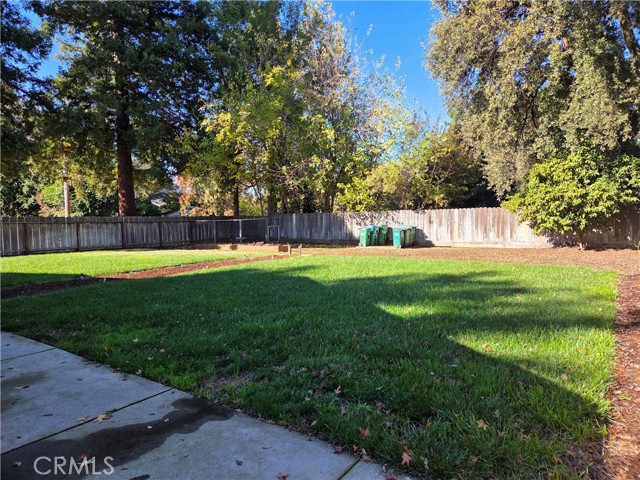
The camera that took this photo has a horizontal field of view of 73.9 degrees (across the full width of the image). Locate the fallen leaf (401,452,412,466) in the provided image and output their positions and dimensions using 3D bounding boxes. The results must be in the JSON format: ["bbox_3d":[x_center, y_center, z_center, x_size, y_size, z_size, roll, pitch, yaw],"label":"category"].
[{"bbox_3d":[0.530,1.340,2.592,0.072,0.035,0.090,1,3,12],"label":"fallen leaf"}]

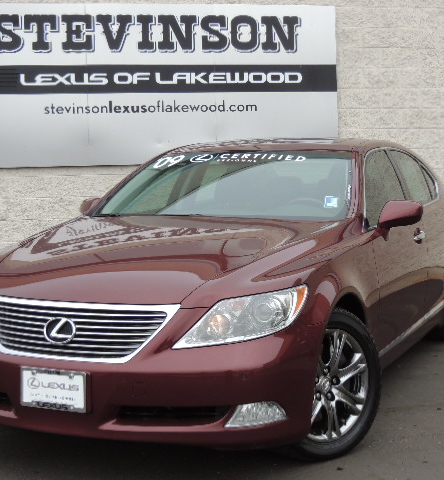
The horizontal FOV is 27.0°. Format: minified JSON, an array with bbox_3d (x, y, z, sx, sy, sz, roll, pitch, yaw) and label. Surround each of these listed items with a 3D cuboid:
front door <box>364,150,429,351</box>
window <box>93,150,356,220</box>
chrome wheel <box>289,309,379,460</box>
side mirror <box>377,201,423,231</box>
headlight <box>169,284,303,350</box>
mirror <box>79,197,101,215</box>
[{"bbox_3d":[0.888,0.027,5.132,0.320,1.080,1.250,2,5,25],"label":"front door"},{"bbox_3d":[0.044,-0.309,5.143,1.490,0.390,0.780,2,5,25],"label":"window"},{"bbox_3d":[0.416,0.626,4.184,0.690,0.690,0.240,-4,6,-33],"label":"chrome wheel"},{"bbox_3d":[0.928,-0.126,4.801,0.230,0.150,0.150,2,5,25],"label":"side mirror"},{"bbox_3d":[0.084,0.308,3.661,0.420,0.225,0.450,2,5,25],"label":"headlight"},{"bbox_3d":[-0.798,-0.171,5.594,0.230,0.150,0.150,2,5,25],"label":"mirror"}]

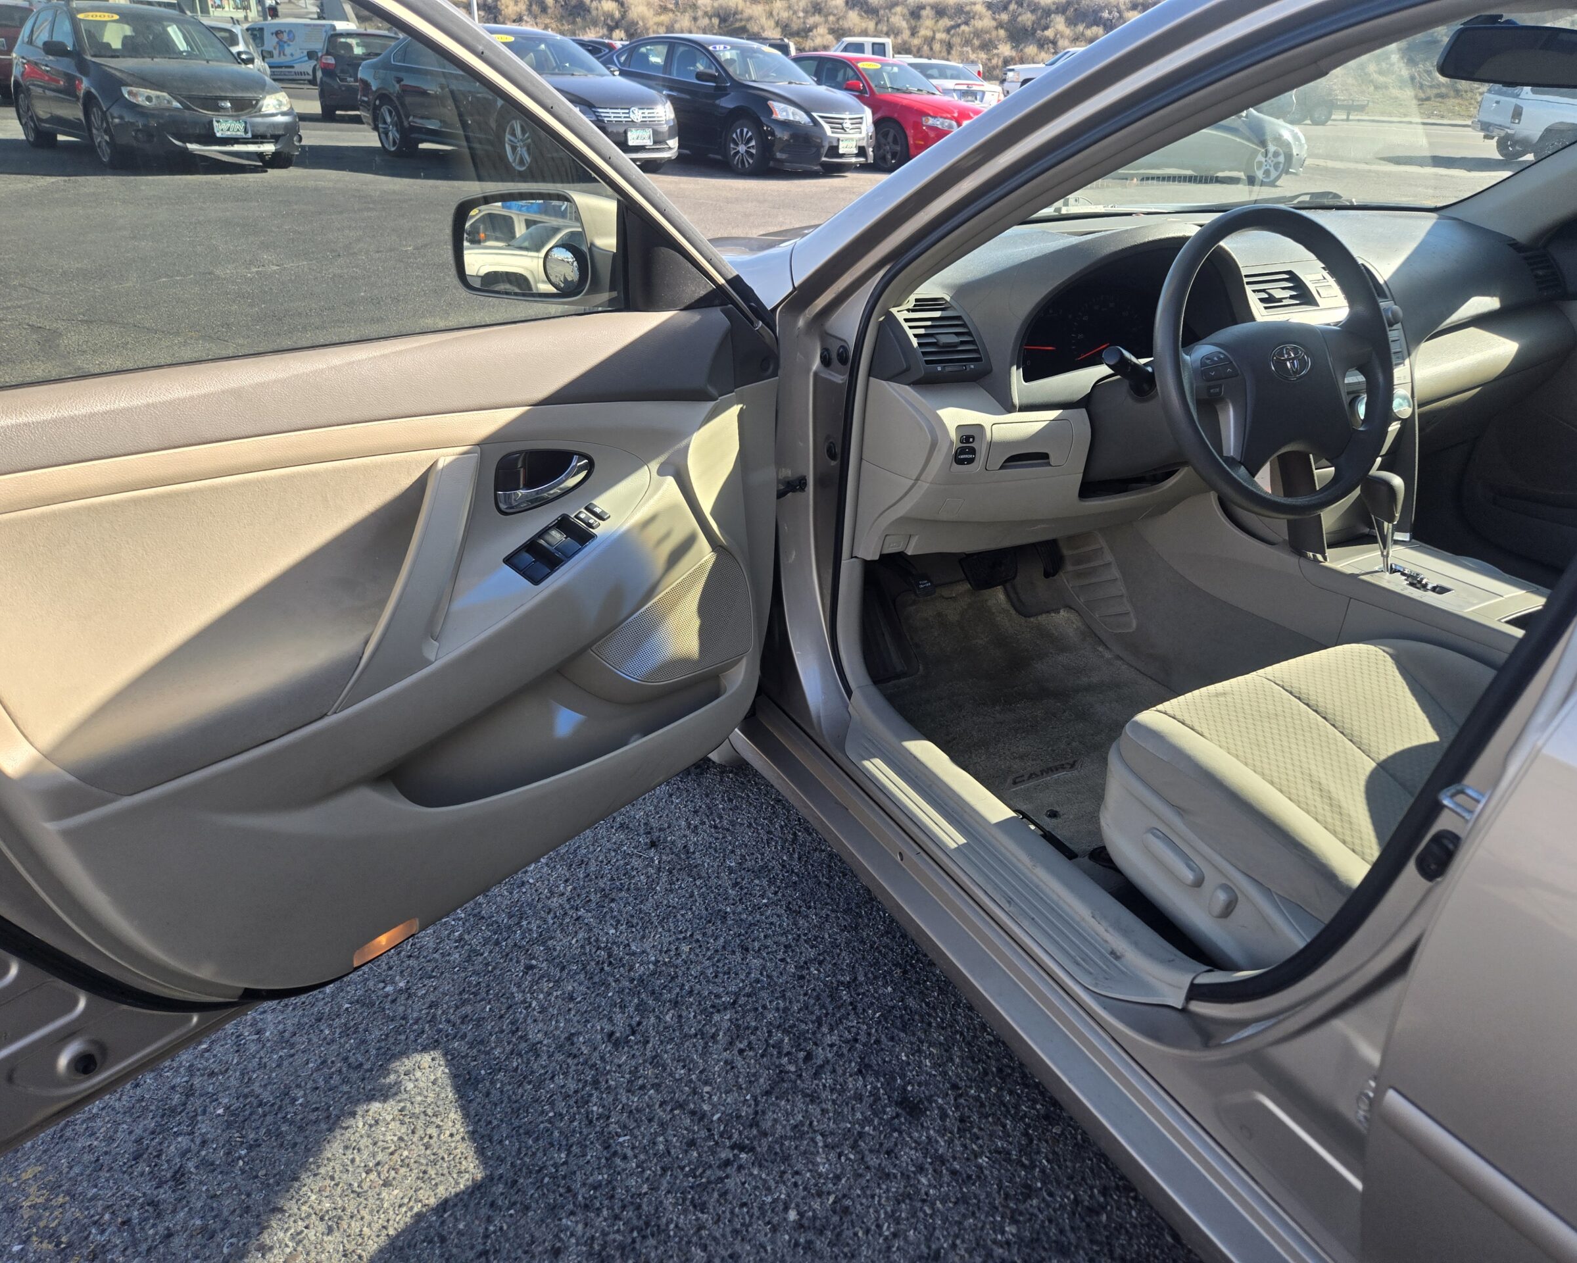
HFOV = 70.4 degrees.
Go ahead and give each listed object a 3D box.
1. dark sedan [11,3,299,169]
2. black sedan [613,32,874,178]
[{"bbox_3d":[-6.850,-5.819,11.848,1.780,1.475,4.415,-23,36,-40],"label":"dark sedan"},{"bbox_3d":[-0.828,-6.892,14.542,1.800,1.495,4.625,-21,35,-38],"label":"black sedan"}]

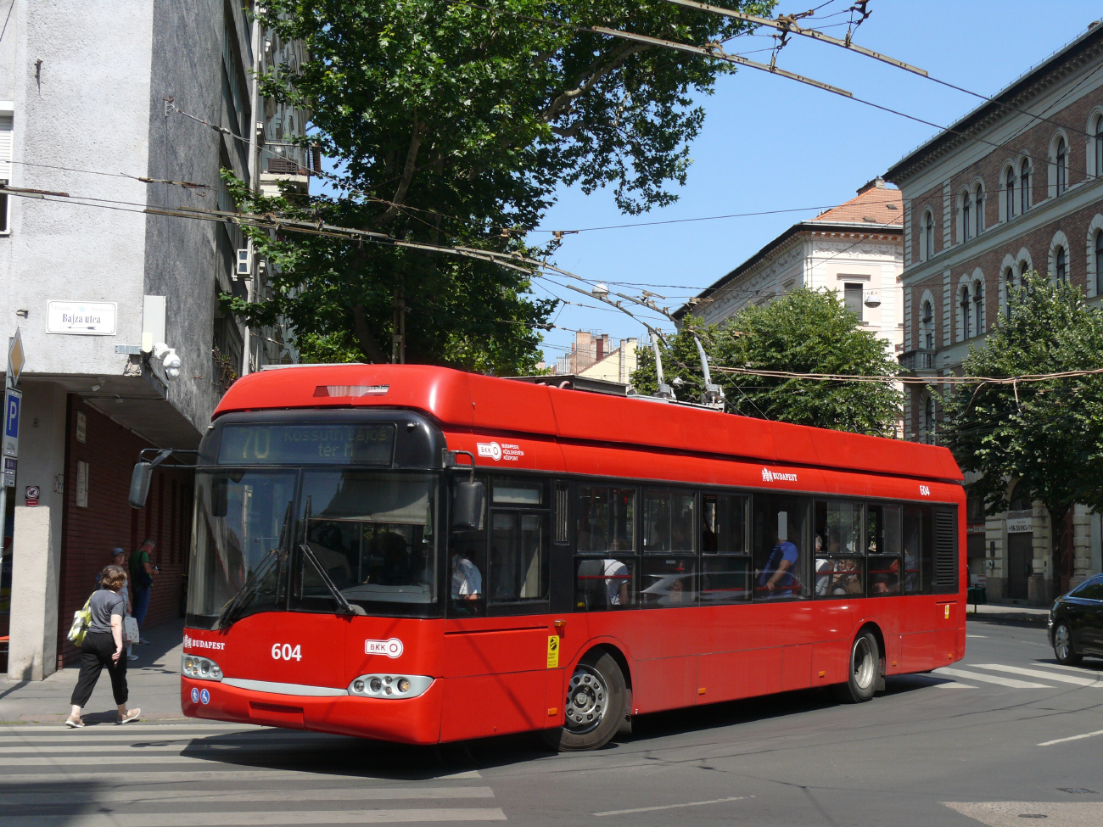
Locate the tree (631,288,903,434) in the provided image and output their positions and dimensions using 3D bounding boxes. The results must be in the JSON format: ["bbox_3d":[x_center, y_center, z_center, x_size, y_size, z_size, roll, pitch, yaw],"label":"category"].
[{"bbox_3d":[7.512,0.982,59.929,8.500,10.700,9.000,1,-4,-7],"label":"tree"}]

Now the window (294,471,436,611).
[{"bbox_3d":[-1.437,0.990,13.210,1.170,1.090,0.220,-1,-5,25],"label":"window"}]

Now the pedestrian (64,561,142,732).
[{"bbox_3d":[-4.349,2.258,16.700,0.650,1.550,0.500,4,-5,-35],"label":"pedestrian"}]

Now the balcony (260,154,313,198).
[{"bbox_3d":[-7.726,-7.043,50.500,1.450,1.250,2.300,1,-4,-7],"label":"balcony"}]

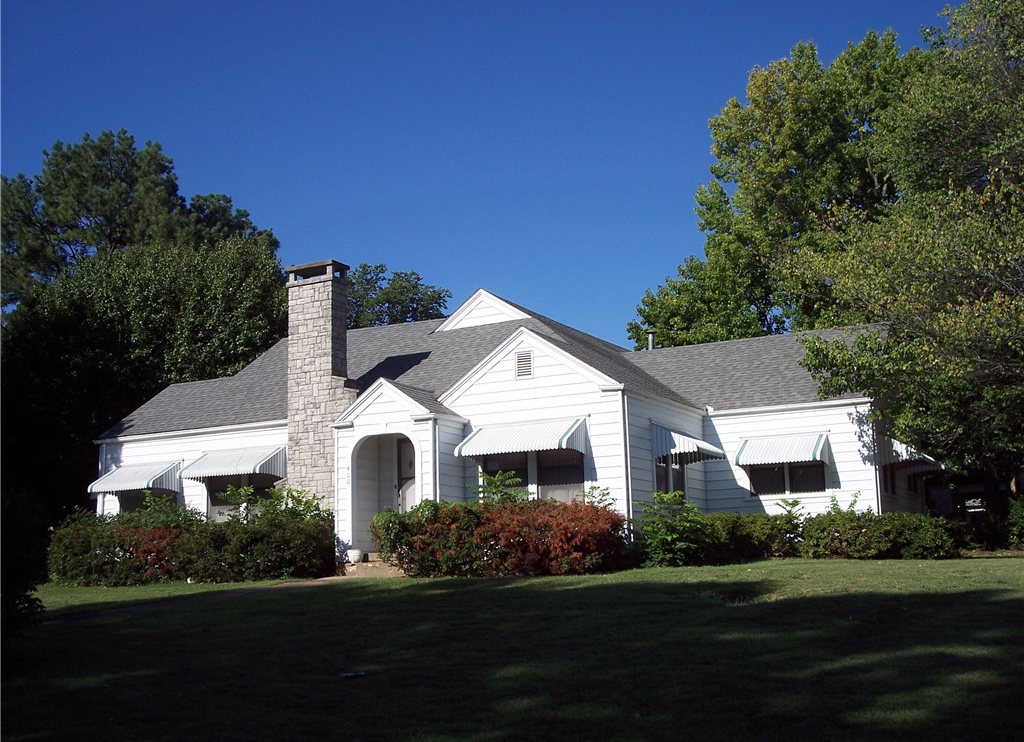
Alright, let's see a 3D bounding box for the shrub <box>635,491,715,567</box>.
[{"bbox_3d":[2.982,2.942,21.355,1.450,1.380,1.350,-7,-11,27],"label":"shrub"}]

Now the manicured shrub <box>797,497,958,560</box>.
[{"bbox_3d":[7.073,3.087,22.407,2.900,1.180,1.400,-7,-11,27],"label":"manicured shrub"}]

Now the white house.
[{"bbox_3d":[0.324,1.602,27.962,17.100,6.650,12.600,-7,-11,27],"label":"white house"}]

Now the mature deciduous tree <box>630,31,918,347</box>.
[{"bbox_3d":[8.821,-2.260,36.832,9.800,16.855,9.300,-4,-10,14],"label":"mature deciduous tree"}]

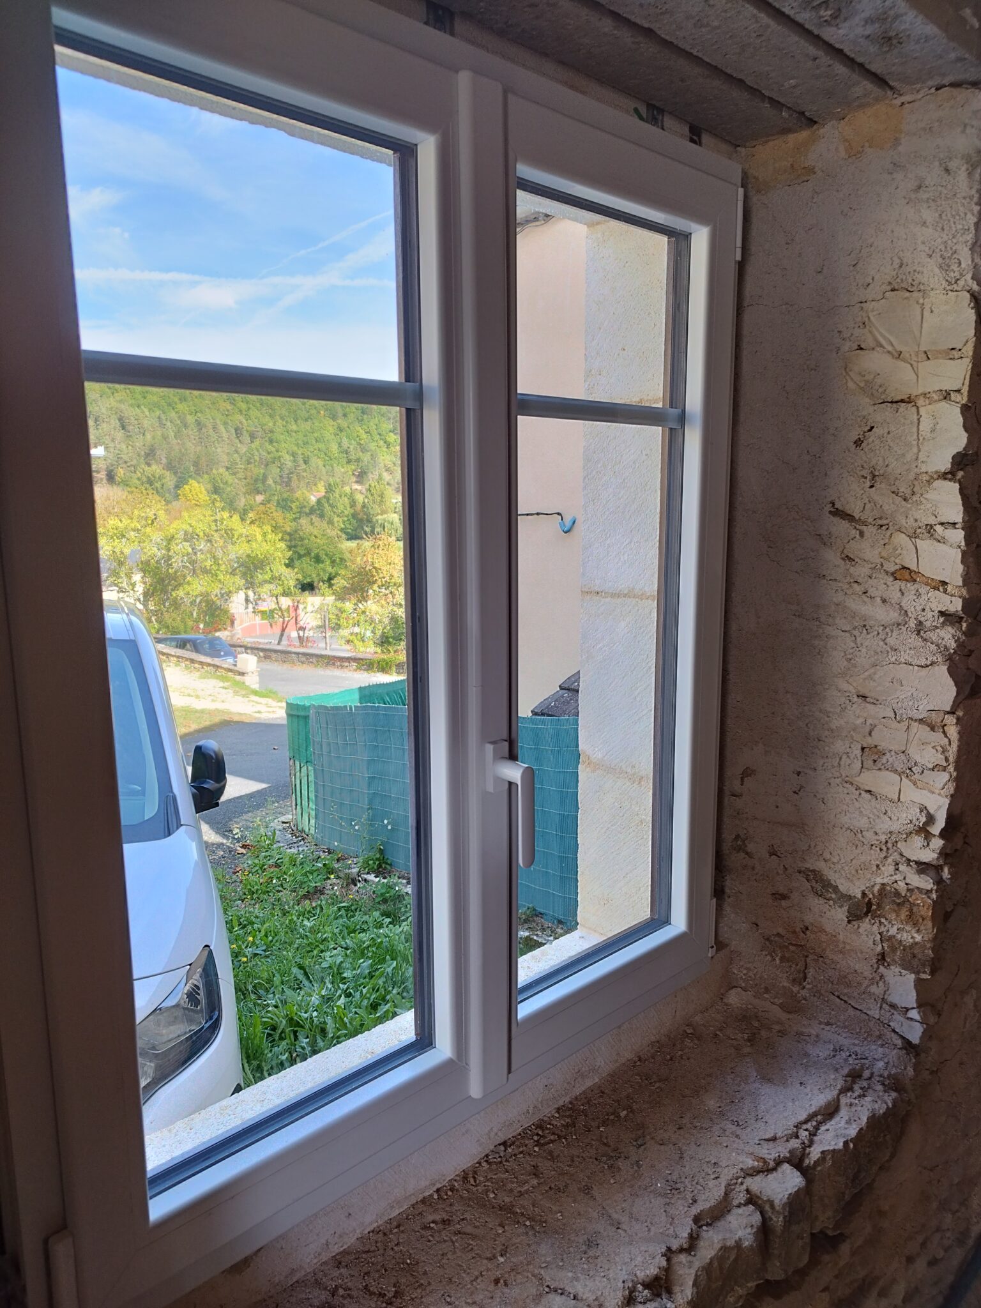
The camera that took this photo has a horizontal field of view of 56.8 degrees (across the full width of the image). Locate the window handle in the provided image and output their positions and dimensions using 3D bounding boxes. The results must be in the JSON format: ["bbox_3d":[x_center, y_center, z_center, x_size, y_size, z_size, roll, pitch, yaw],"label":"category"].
[{"bbox_3d":[0.026,0.188,1.132,0.027,0.150,0.061,-9,13,-42],"label":"window handle"}]

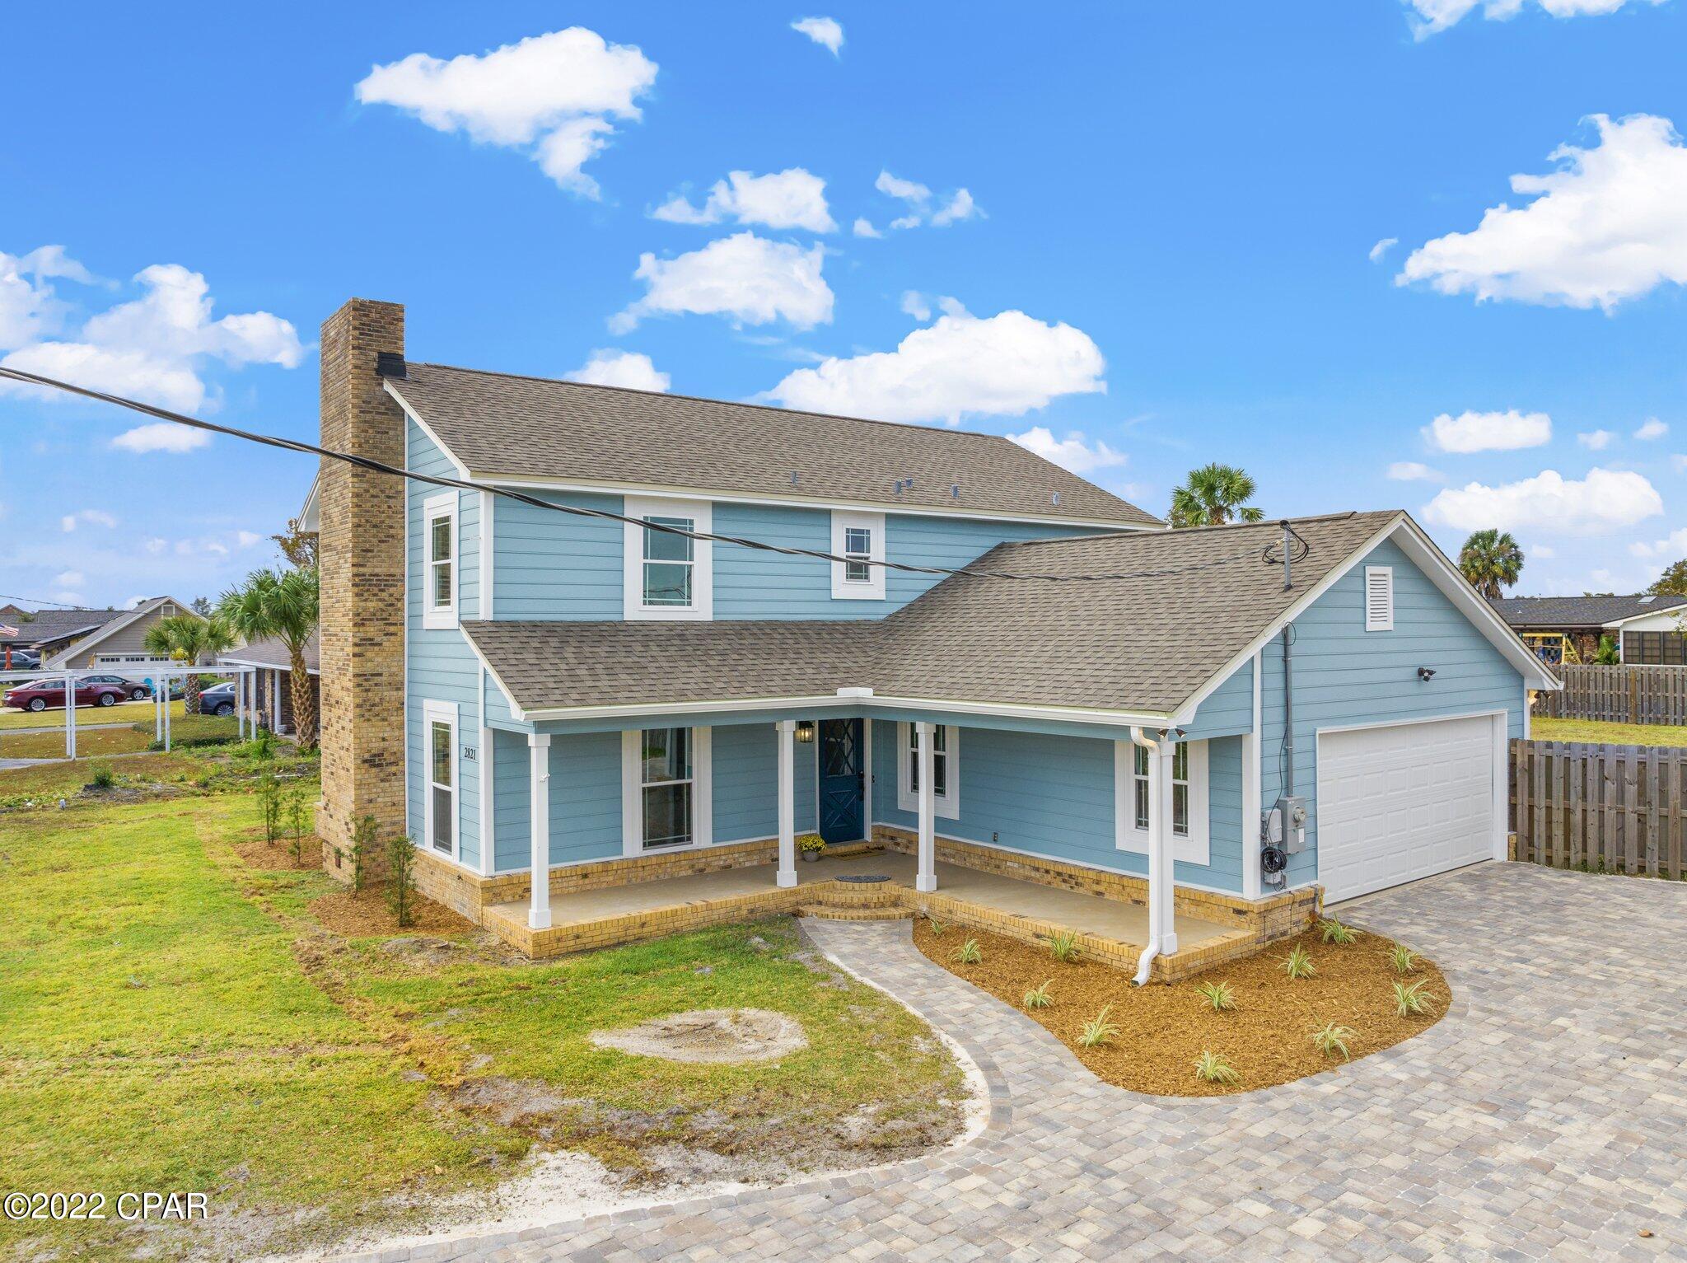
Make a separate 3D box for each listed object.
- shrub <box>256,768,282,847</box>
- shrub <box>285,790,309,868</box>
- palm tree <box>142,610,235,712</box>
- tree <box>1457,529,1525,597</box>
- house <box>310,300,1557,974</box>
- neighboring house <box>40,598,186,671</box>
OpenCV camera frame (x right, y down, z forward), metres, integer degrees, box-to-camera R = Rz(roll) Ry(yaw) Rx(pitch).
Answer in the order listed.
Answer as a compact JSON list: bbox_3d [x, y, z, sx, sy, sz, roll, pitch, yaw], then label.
[{"bbox_3d":[-9.554,2.931,19.465,0.390,1.250,0.390,0,0,-38],"label":"shrub"},{"bbox_3d":[-8.266,2.979,17.694,0.330,1.150,0.330,0,0,-38],"label":"shrub"},{"bbox_3d":[-28.406,1.388,50.719,3.440,4.430,3.440,0,0,-38],"label":"palm tree"},{"bbox_3d":[36.334,-1.540,65.528,3.380,8.370,3.380,0,0,-38],"label":"tree"},{"bbox_3d":[0.282,-0.547,18.186,13.880,8.100,14.660,0,0,-38],"label":"house"},{"bbox_3d":[-41.457,0.832,70.443,11.520,5.620,9.930,0,0,-38],"label":"neighboring house"}]

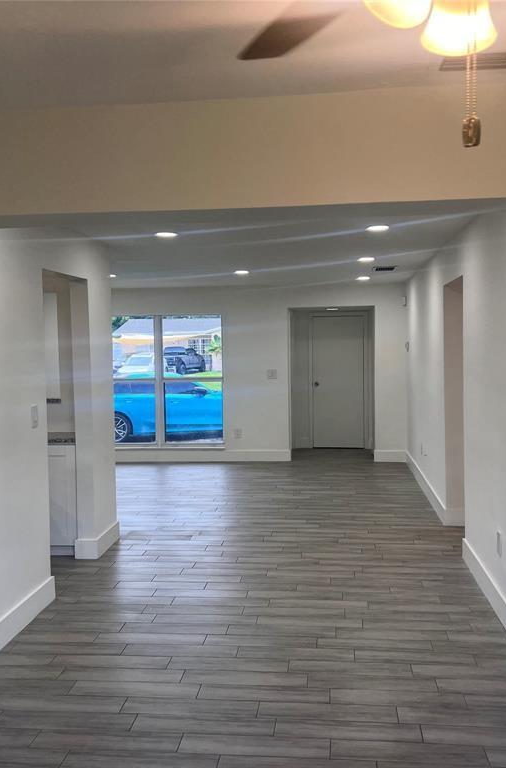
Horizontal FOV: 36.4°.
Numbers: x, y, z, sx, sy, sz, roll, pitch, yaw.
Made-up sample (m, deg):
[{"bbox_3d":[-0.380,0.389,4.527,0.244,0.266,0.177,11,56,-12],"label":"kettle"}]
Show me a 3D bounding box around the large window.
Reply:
[{"bbox_3d":[-1.268,-0.045,10.642,1.732,1.803,0.100,0,3,6],"label":"large window"}]

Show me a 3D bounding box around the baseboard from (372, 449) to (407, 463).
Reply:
[{"bbox_3d":[1.848,0.974,10.339,0.434,0.146,0.020,0,3,6],"label":"baseboard"}]

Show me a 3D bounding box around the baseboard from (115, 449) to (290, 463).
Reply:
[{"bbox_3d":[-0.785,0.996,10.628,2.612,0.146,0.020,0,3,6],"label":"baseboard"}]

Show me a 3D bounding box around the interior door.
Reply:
[{"bbox_3d":[1.307,-0.029,11.707,0.776,2.007,0.045,0,3,6],"label":"interior door"}]

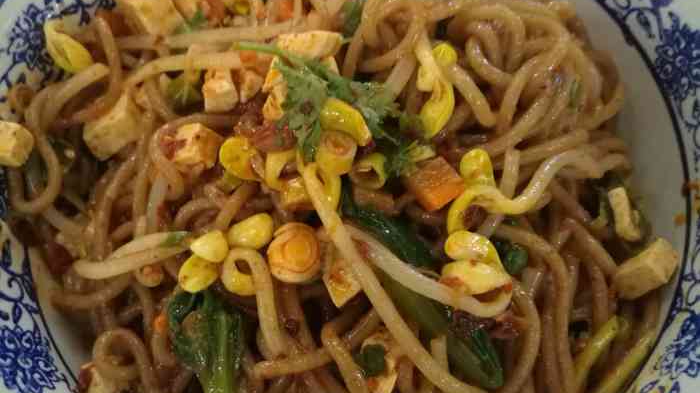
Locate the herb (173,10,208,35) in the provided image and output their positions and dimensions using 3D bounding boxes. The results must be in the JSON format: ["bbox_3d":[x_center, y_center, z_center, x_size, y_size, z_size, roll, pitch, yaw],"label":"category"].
[{"bbox_3d":[-0.049,-0.054,0.223,0.010,0.005,0.009,-5,67,-2],"label":"herb"}]

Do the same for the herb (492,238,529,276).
[{"bbox_3d":[0.042,0.016,0.191,0.009,0.005,0.009,4,67,2],"label":"herb"}]

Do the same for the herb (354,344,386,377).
[{"bbox_3d":[0.005,0.042,0.188,0.008,0.004,0.008,0,67,1],"label":"herb"}]

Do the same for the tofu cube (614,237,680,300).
[{"bbox_3d":[0.079,0.019,0.193,0.014,0.010,0.009,-28,70,-11],"label":"tofu cube"}]

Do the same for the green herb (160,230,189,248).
[{"bbox_3d":[-0.048,0.012,0.202,0.008,0.003,0.004,-20,68,-6],"label":"green herb"}]

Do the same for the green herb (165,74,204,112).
[{"bbox_3d":[-0.051,-0.032,0.224,0.011,0.006,0.011,-10,68,-2],"label":"green herb"}]

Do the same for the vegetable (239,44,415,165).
[{"bbox_3d":[-0.007,-0.026,0.202,0.044,0.014,0.028,9,68,5],"label":"vegetable"}]

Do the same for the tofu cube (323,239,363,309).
[{"bbox_3d":[-0.002,0.021,0.196,0.009,0.010,0.013,-39,72,-13],"label":"tofu cube"}]

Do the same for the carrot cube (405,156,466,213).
[{"bbox_3d":[0.022,-0.003,0.190,0.011,0.008,0.011,-33,51,-13],"label":"carrot cube"}]

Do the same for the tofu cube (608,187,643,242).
[{"bbox_3d":[0.077,0.005,0.203,0.007,0.008,0.013,-7,67,-3],"label":"tofu cube"}]

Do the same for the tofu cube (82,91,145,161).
[{"bbox_3d":[-0.073,-0.022,0.224,0.014,0.012,0.014,-26,69,-9],"label":"tofu cube"}]

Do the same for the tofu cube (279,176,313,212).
[{"bbox_3d":[-0.015,-0.001,0.201,0.009,0.008,0.009,-8,68,-2],"label":"tofu cube"}]

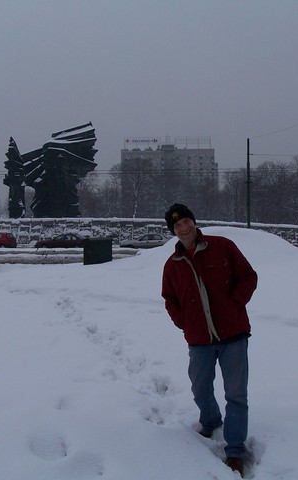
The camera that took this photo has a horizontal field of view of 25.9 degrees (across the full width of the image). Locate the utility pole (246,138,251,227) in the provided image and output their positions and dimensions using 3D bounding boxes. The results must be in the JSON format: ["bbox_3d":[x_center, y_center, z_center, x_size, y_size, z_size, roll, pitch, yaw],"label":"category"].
[{"bbox_3d":[8.020,-3.624,52.000,0.270,9.000,0.270,0,1,0],"label":"utility pole"}]

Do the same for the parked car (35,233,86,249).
[{"bbox_3d":[-6.946,0.200,53.000,4.400,1.400,1.700,0,1,0],"label":"parked car"}]

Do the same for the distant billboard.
[{"bbox_3d":[-3.616,-48.968,325.000,18.000,6.000,0.600,0,1,0],"label":"distant billboard"}]

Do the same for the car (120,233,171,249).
[{"bbox_3d":[-0.172,0.245,51.500,4.250,1.430,1.680,0,1,-2],"label":"car"}]

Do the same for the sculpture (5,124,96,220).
[{"bbox_3d":[-15.222,-10.586,100.000,14.500,15.300,11.000,0,1,0],"label":"sculpture"}]

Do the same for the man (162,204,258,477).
[{"bbox_3d":[0.405,0.620,4.300,0.630,1.730,0.580,0,1,12],"label":"man"}]

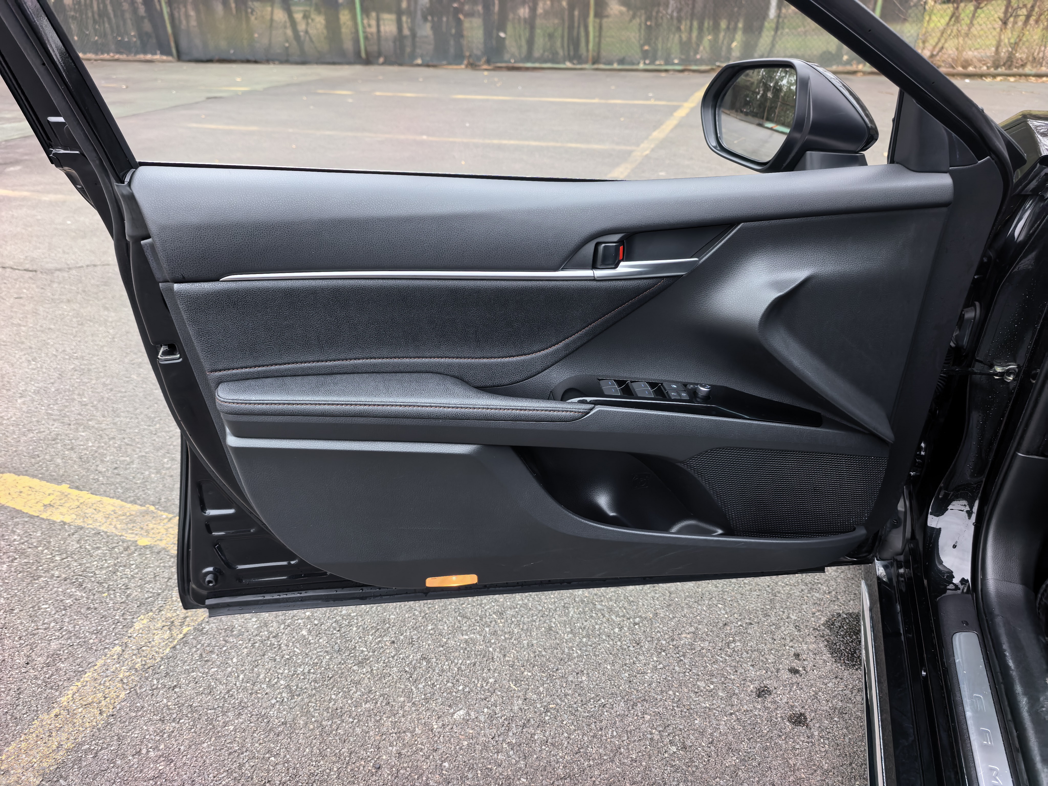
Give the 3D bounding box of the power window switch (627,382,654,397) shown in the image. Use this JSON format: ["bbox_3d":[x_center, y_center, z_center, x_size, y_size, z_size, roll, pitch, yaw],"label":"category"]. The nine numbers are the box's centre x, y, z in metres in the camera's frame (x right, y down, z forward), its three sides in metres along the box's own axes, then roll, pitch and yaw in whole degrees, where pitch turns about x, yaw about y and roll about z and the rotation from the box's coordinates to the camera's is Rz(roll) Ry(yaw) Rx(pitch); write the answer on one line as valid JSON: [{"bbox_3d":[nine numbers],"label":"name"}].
[{"bbox_3d":[0.143,-0.004,0.884,0.023,0.012,0.035,1,29,-6],"label":"power window switch"}]

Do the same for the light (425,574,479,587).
[{"bbox_3d":[-0.112,0.292,1.129,0.080,0.018,0.008,-3,30,-4],"label":"light"}]

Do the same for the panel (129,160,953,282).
[{"bbox_3d":[0.037,-0.202,0.832,0.915,0.130,0.080,-2,30,-4],"label":"panel"}]

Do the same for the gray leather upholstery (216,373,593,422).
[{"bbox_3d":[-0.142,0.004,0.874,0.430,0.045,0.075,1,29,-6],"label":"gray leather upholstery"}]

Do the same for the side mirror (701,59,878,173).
[{"bbox_3d":[0.351,-0.357,0.948,0.130,0.148,0.205,-12,32,-18],"label":"side mirror"}]

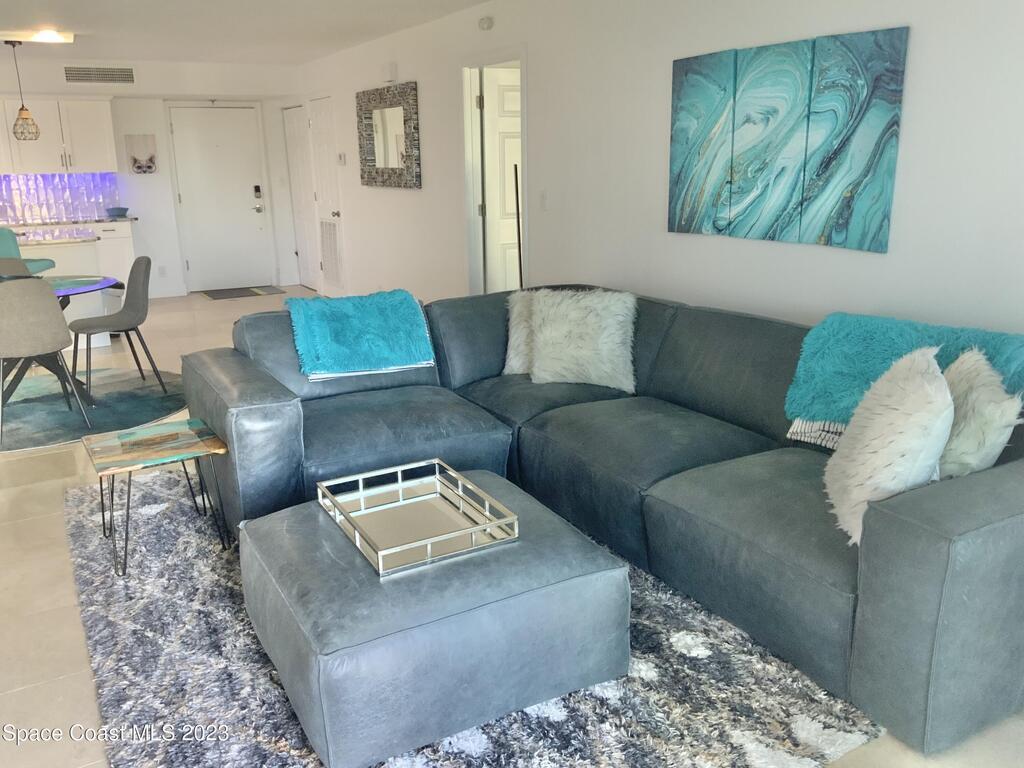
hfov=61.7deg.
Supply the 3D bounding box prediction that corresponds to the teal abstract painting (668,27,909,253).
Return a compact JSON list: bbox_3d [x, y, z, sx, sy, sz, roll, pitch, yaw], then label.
[{"bbox_3d":[1.108,-1.023,3.696,0.035,0.810,1.265,-9,17,-29],"label":"teal abstract painting"}]

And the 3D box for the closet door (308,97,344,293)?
[{"bbox_3d":[-1.914,-1.892,8.954,0.045,2.030,0.700,-9,17,-29],"label":"closet door"}]

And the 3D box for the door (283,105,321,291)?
[{"bbox_3d":[-2.415,-2.102,9.794,0.045,2.020,0.700,-9,17,-29],"label":"door"}]

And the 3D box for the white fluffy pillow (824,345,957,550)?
[{"bbox_3d":[1.107,0.183,2.519,0.180,0.470,0.480,32,21,6],"label":"white fluffy pillow"}]

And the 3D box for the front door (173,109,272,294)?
[{"bbox_3d":[-3.327,-2.108,9.863,0.925,2.030,0.050,-9,17,-29],"label":"front door"}]

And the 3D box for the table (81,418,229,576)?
[{"bbox_3d":[-1.346,0.423,3.275,0.440,0.430,0.470,-9,17,-29],"label":"table"}]

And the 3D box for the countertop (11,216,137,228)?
[{"bbox_3d":[-4.437,-1.641,8.664,1.170,0.040,0.640,-9,17,-29],"label":"countertop"}]

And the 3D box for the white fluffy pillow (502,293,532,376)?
[{"bbox_3d":[0.181,-0.270,4.283,0.460,0.440,0.170,-1,1,0],"label":"white fluffy pillow"}]

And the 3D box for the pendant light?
[{"bbox_3d":[-3.851,-2.289,6.714,0.210,0.740,0.210,-9,17,-29],"label":"pendant light"}]

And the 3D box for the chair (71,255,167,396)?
[{"bbox_3d":[-2.545,-0.361,5.507,0.530,0.870,0.470,-12,19,-36],"label":"chair"}]

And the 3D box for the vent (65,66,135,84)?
[{"bbox_3d":[-3.887,-2.901,8.098,0.590,0.135,0.030,-9,17,-29],"label":"vent"}]

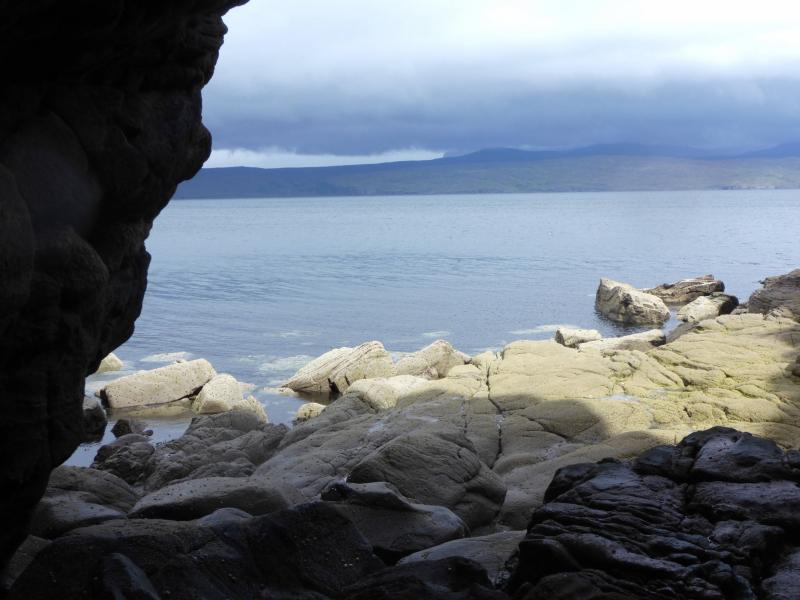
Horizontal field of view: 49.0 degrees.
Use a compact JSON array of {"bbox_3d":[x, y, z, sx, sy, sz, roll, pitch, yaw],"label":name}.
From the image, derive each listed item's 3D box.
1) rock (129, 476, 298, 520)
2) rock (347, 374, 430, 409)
[{"bbox_3d":[-1.320,1.455,6.300,1.150,0.280,0.550,-2,7,-8],"label":"rock"},{"bbox_3d":[-0.130,1.110,10.500,0.960,0.320,0.750,-1,7,0],"label":"rock"}]

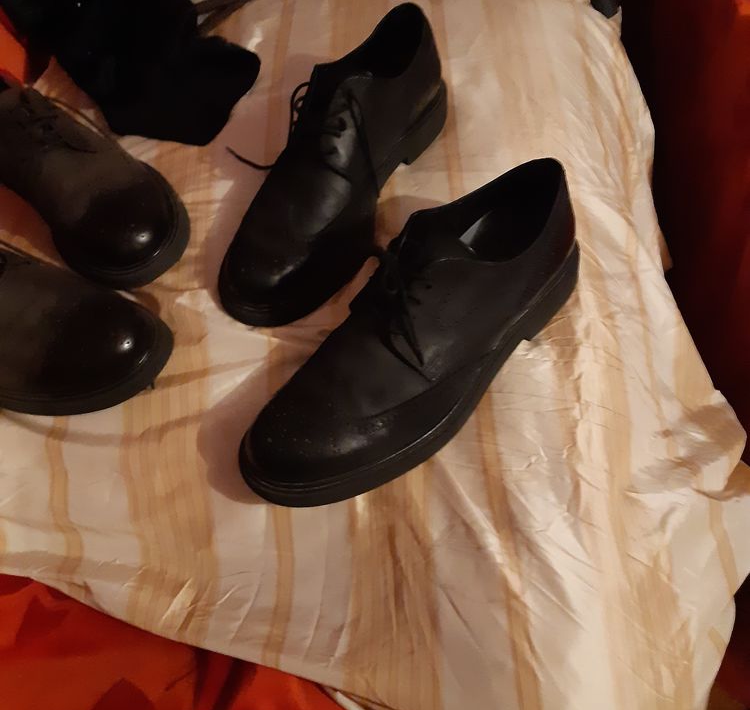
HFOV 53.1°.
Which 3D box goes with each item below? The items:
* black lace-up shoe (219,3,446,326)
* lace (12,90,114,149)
[{"bbox_3d":[-0.032,-0.169,0.627,0.104,0.117,0.300,24,62,22],"label":"black lace-up shoe"},{"bbox_3d":[-0.270,-0.196,0.647,0.080,0.045,0.060,34,65,27],"label":"lace"}]

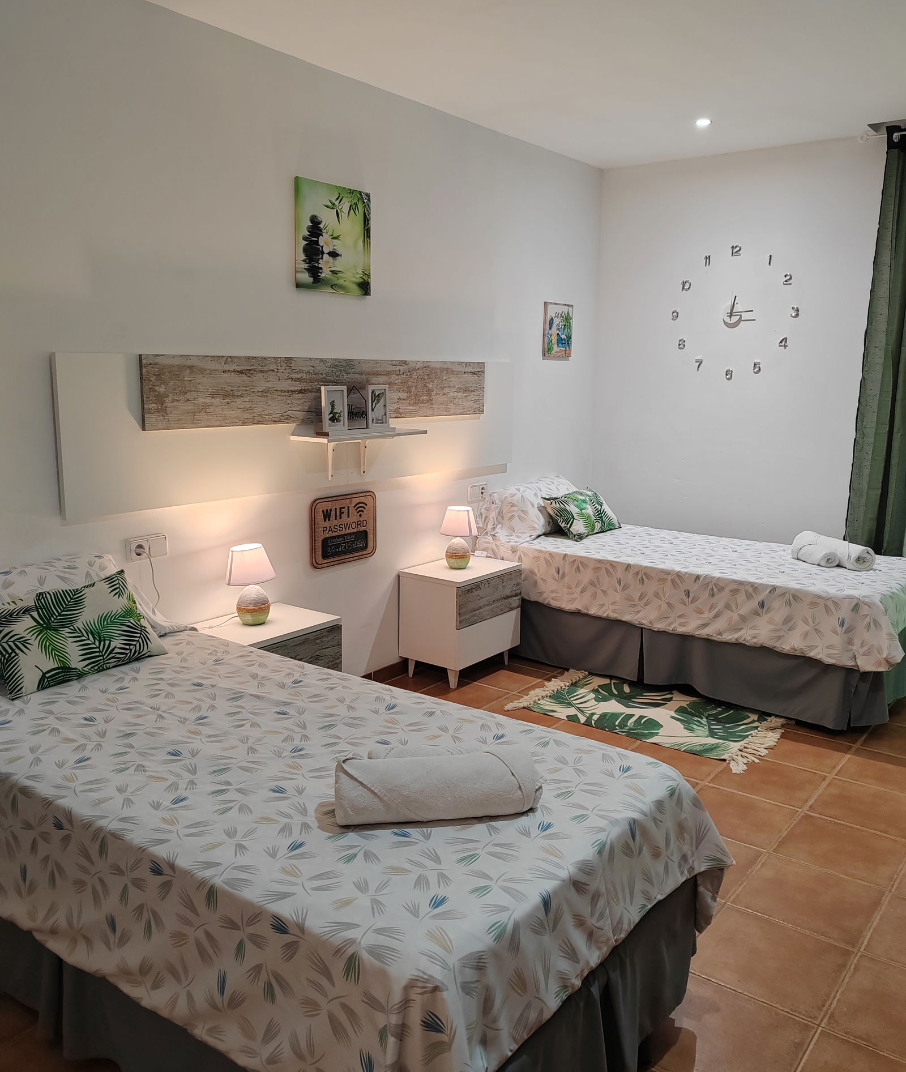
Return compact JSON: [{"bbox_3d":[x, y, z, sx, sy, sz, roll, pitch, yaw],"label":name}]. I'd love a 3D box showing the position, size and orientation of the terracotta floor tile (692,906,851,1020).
[{"bbox_3d":[0.779,1.045,2.320,0.327,0.010,0.327,8,13,36],"label":"terracotta floor tile"}]

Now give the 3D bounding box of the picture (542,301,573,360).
[{"bbox_3d":[0.566,-1.103,5.064,0.018,0.280,0.281,9,13,36],"label":"picture"}]

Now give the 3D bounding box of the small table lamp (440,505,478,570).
[{"bbox_3d":[0.029,0.010,4.335,0.172,0.281,0.172,1,10,0],"label":"small table lamp"}]

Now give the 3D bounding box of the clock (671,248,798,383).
[{"bbox_3d":[1.459,-1.165,4.931,0.690,0.690,0.030,8,13,36],"label":"clock"}]

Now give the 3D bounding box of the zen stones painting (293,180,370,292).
[{"bbox_3d":[-0.457,-1.147,3.641,0.017,0.394,0.400,9,13,36],"label":"zen stones painting"}]

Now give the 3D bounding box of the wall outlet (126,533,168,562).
[{"bbox_3d":[-1.019,0.041,3.150,0.015,0.080,0.153,8,13,36],"label":"wall outlet"}]

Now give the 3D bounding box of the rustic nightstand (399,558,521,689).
[{"bbox_3d":[0.040,0.388,4.380,0.326,0.495,0.506,9,13,36],"label":"rustic nightstand"}]

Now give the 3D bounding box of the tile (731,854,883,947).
[{"bbox_3d":[0.980,0.999,2.590,0.327,0.010,0.327,8,13,36],"label":"tile"}]

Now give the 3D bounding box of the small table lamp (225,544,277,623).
[{"bbox_3d":[-0.721,0.175,3.361,0.175,0.284,0.175,1,10,0],"label":"small table lamp"}]

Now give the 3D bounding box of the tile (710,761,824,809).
[{"bbox_3d":[1.108,0.861,3.310,0.323,0.012,0.328,9,13,36],"label":"tile"}]

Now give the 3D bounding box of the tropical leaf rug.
[{"bbox_3d":[0.804,0.733,3.917,1.038,0.012,0.635,9,13,36],"label":"tropical leaf rug"}]

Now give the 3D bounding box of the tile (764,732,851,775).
[{"bbox_3d":[1.310,0.815,3.580,0.323,0.012,0.328,9,13,36],"label":"tile"}]

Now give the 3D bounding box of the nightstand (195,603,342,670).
[{"bbox_3d":[-0.700,0.561,3.421,0.335,0.499,0.506,8,13,36],"label":"nightstand"}]

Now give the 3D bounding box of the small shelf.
[{"bbox_3d":[-0.361,-0.313,3.738,0.197,0.188,0.596,9,13,36],"label":"small shelf"}]

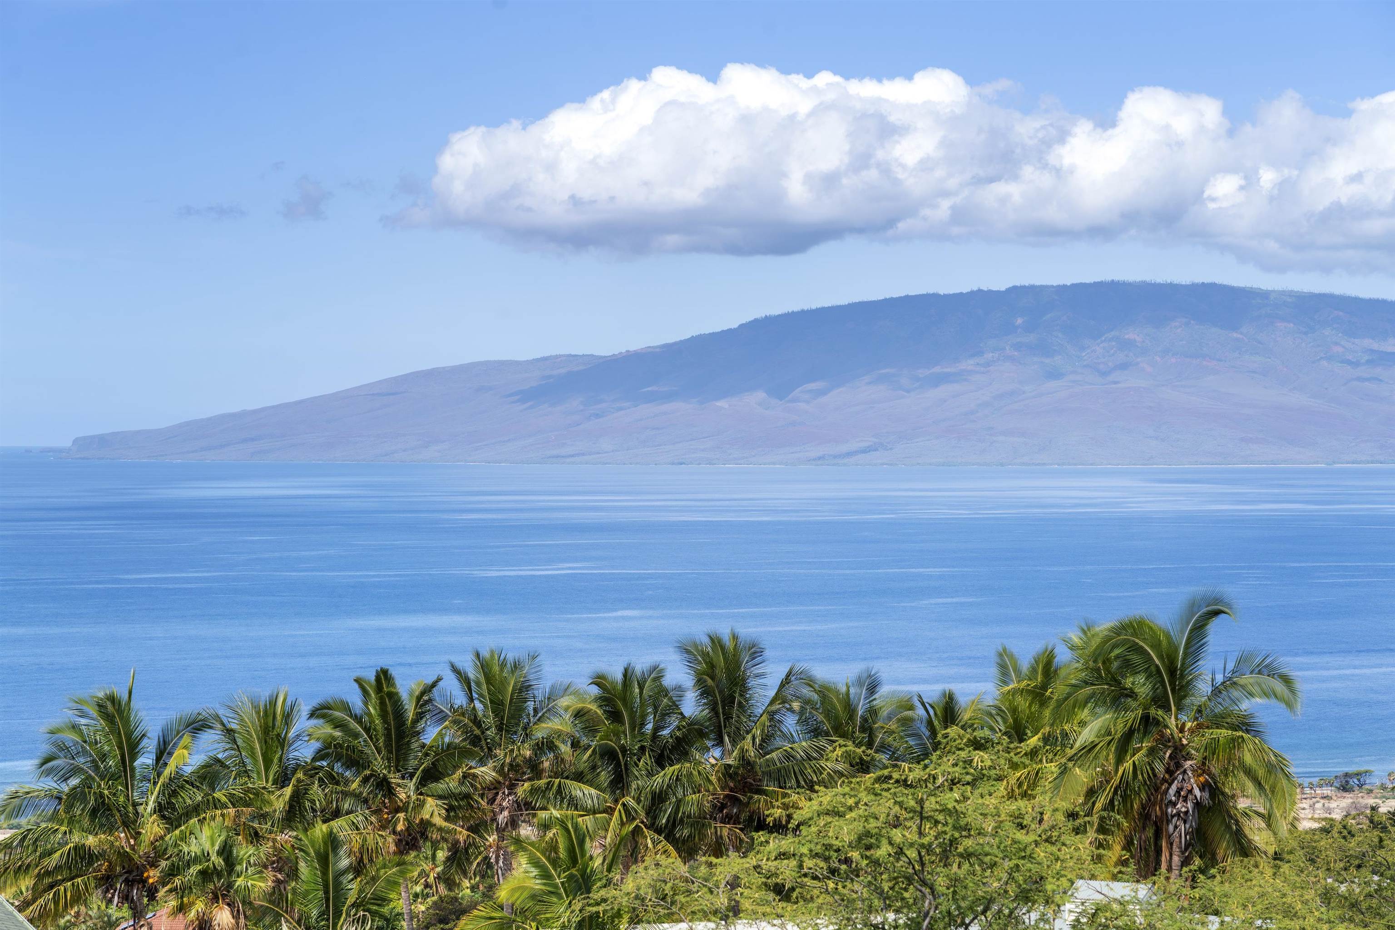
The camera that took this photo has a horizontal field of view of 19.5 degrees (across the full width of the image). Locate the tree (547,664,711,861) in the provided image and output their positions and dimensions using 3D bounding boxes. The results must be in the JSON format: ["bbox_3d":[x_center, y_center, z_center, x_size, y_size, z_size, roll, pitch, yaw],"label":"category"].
[{"bbox_3d":[-2.456,11.628,140.053,6.200,9.600,6.200,0,1,0],"label":"tree"}]

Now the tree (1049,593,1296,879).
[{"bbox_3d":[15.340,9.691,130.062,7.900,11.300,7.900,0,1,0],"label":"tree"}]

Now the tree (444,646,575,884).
[{"bbox_3d":[-6.761,11.664,143.057,6.000,10.300,6.000,0,1,0],"label":"tree"}]

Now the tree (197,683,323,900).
[{"bbox_3d":[-15.720,12.820,148.051,5.600,9.300,5.600,0,1,0],"label":"tree"}]

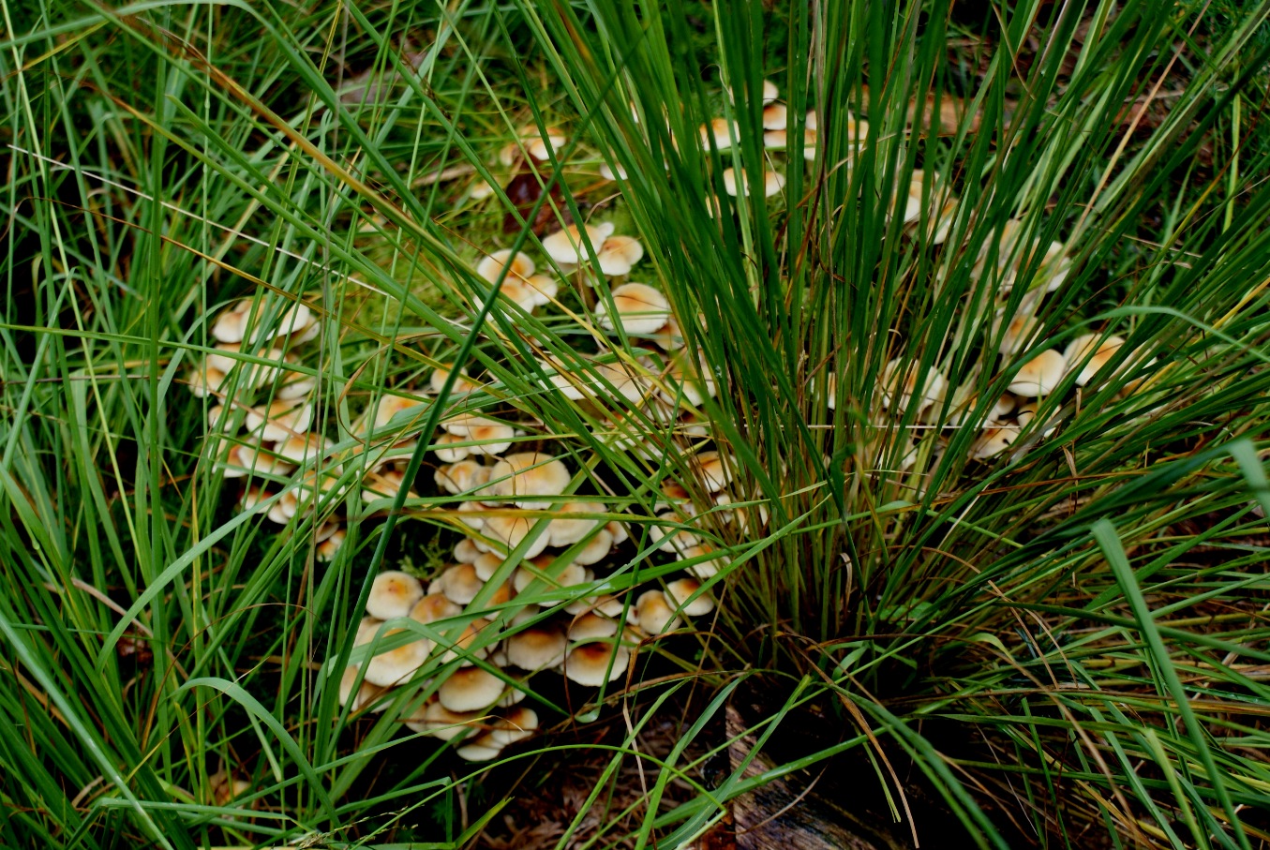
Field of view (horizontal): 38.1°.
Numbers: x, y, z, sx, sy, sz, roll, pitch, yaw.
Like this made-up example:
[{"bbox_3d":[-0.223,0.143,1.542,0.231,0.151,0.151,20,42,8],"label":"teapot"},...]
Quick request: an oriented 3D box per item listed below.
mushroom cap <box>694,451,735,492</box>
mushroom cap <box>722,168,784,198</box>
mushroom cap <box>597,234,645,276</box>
[{"bbox_3d":[0.052,0.028,1.220,0.034,0.013,0.034,0,47,0],"label":"mushroom cap"},{"bbox_3d":[0.091,-0.190,1.420,0.048,0.014,0.048,0,29,0],"label":"mushroom cap"},{"bbox_3d":[-0.011,-0.127,1.350,0.036,0.014,0.036,-2,48,2],"label":"mushroom cap"}]

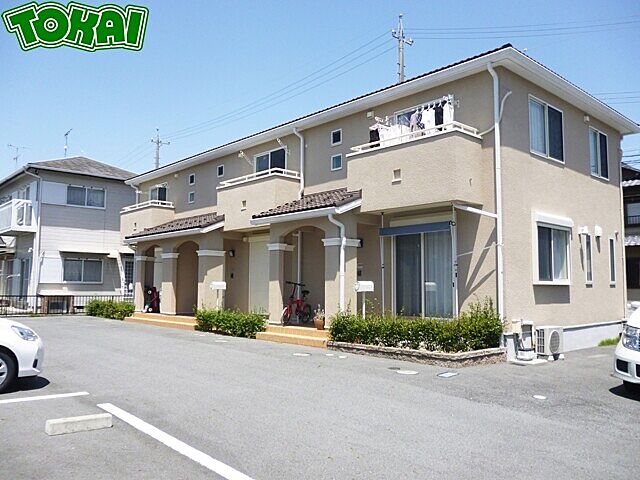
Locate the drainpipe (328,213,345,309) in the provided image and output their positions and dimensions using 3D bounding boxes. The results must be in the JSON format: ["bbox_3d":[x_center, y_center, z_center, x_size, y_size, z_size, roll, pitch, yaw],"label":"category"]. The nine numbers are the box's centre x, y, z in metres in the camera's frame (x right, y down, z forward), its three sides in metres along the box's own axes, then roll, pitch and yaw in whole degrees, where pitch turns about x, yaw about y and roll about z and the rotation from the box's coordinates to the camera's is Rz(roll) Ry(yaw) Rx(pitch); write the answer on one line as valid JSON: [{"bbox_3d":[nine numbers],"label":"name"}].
[{"bbox_3d":[0.375,0.769,11.113,0.420,2.630,0.100,4,-6,-42],"label":"drainpipe"}]

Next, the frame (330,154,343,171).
[{"bbox_3d":[0.426,-2.003,13.446,0.100,0.380,0.410,4,-6,-42],"label":"frame"}]

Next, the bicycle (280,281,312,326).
[{"bbox_3d":[-0.594,1.595,12.839,0.520,1.000,1.470,-2,-5,28],"label":"bicycle"}]

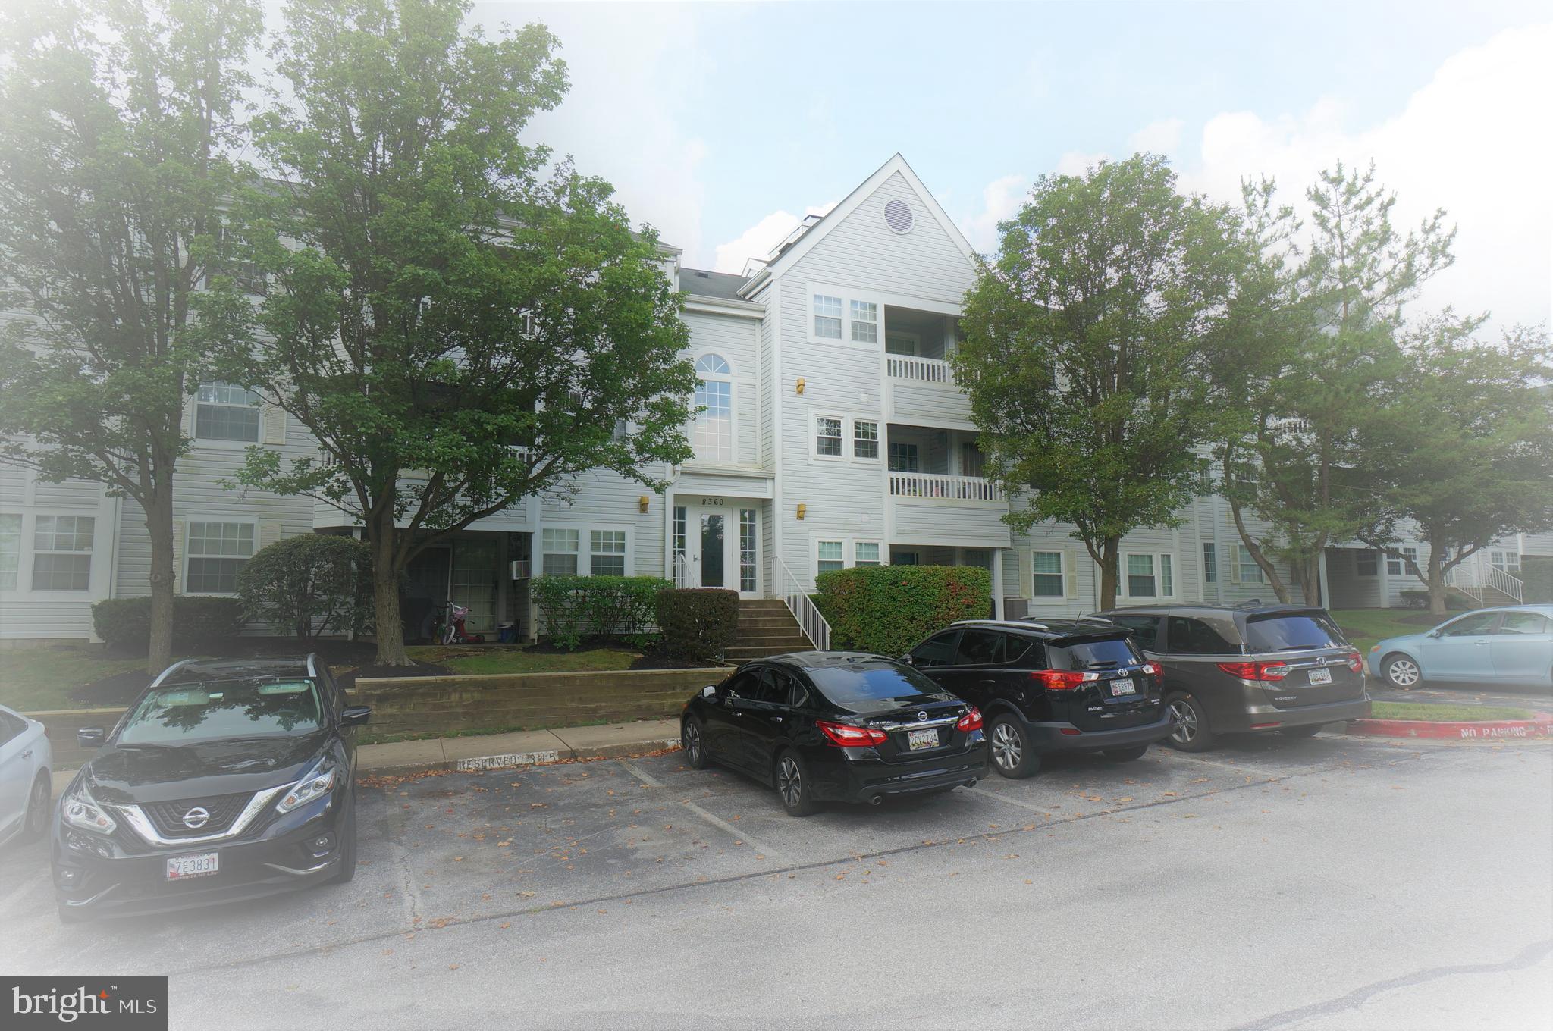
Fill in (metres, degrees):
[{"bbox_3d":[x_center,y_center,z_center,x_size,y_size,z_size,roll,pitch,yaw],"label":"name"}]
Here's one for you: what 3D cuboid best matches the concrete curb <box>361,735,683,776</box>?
[{"bbox_3d":[-3.360,3.306,12.405,4.312,0.140,0.180,-1,-5,-22],"label":"concrete curb"}]

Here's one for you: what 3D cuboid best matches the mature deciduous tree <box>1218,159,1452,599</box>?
[{"bbox_3d":[14.828,-3.430,24.792,5.800,12.300,5.700,2,-7,-24],"label":"mature deciduous tree"}]

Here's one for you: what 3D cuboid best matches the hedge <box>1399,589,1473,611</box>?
[{"bbox_3d":[19.269,2.457,26.472,2.100,0.630,0.800,2,-7,-24],"label":"hedge"}]

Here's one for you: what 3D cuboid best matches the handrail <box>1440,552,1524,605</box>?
[{"bbox_3d":[21.804,2.038,27.923,1.950,1.570,1.150,2,-7,-24],"label":"handrail"}]

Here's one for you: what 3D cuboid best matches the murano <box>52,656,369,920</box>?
[{"bbox_3d":[-4.923,2.255,8.364,1.950,1.700,4.887,-1,-5,-24],"label":"murano"}]

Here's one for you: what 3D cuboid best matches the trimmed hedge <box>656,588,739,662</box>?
[{"bbox_3d":[-1.409,1.966,16.184,1.300,1.310,1.100,2,-7,-24],"label":"trimmed hedge"}]

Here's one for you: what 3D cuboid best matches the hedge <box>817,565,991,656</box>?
[{"bbox_3d":[2.465,1.807,17.857,3.200,1.680,1.350,2,-7,-24],"label":"hedge"}]

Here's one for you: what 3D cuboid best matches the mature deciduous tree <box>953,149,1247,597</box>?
[{"bbox_3d":[7.631,-3.130,21.648,6.500,11.500,6.400,2,-7,-24],"label":"mature deciduous tree"}]

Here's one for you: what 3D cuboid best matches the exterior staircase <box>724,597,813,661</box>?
[{"bbox_3d":[-0.185,2.296,17.003,1.860,1.450,2.250,2,-7,-24],"label":"exterior staircase"}]

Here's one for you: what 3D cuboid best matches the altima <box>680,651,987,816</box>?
[{"bbox_3d":[0.336,2.295,10.375,1.850,1.471,4.875,0,-5,-25],"label":"altima"}]

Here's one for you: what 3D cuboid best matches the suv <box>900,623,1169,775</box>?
[{"bbox_3d":[2.788,2.169,11.553,1.870,1.690,4.570,-1,-5,-24],"label":"suv"}]

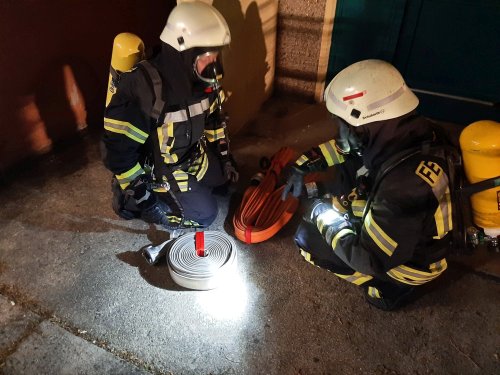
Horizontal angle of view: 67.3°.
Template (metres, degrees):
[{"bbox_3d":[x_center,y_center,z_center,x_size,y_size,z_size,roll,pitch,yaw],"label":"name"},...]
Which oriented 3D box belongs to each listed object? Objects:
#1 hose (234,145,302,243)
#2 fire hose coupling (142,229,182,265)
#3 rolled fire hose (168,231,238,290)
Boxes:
[{"bbox_3d":[0.155,0.022,2.384,0.360,0.130,0.900,7,36,10],"label":"hose"},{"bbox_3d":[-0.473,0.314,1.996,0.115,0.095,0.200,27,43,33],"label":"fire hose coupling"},{"bbox_3d":[-0.238,0.369,1.929,0.355,0.083,0.355,0,35,0],"label":"rolled fire hose"}]

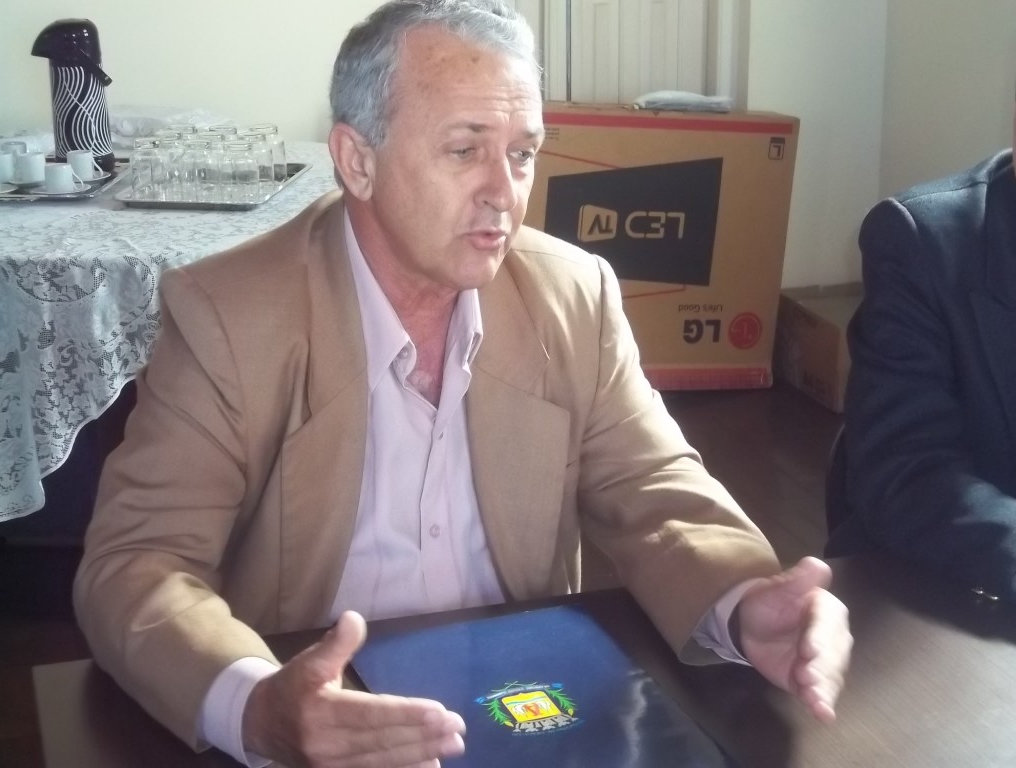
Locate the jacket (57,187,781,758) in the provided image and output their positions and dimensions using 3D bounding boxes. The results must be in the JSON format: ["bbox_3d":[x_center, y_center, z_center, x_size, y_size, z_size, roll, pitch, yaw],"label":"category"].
[{"bbox_3d":[-0.119,0.141,1.631,0.545,0.575,0.650,-5,16,-16],"label":"jacket"}]

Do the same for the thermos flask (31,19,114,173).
[{"bbox_3d":[-0.917,-0.614,3.884,0.162,0.317,0.130,-5,16,-17],"label":"thermos flask"}]

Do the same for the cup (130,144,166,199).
[{"bbox_3d":[-0.705,-0.426,3.603,0.068,0.106,0.068,-1,16,0],"label":"cup"}]

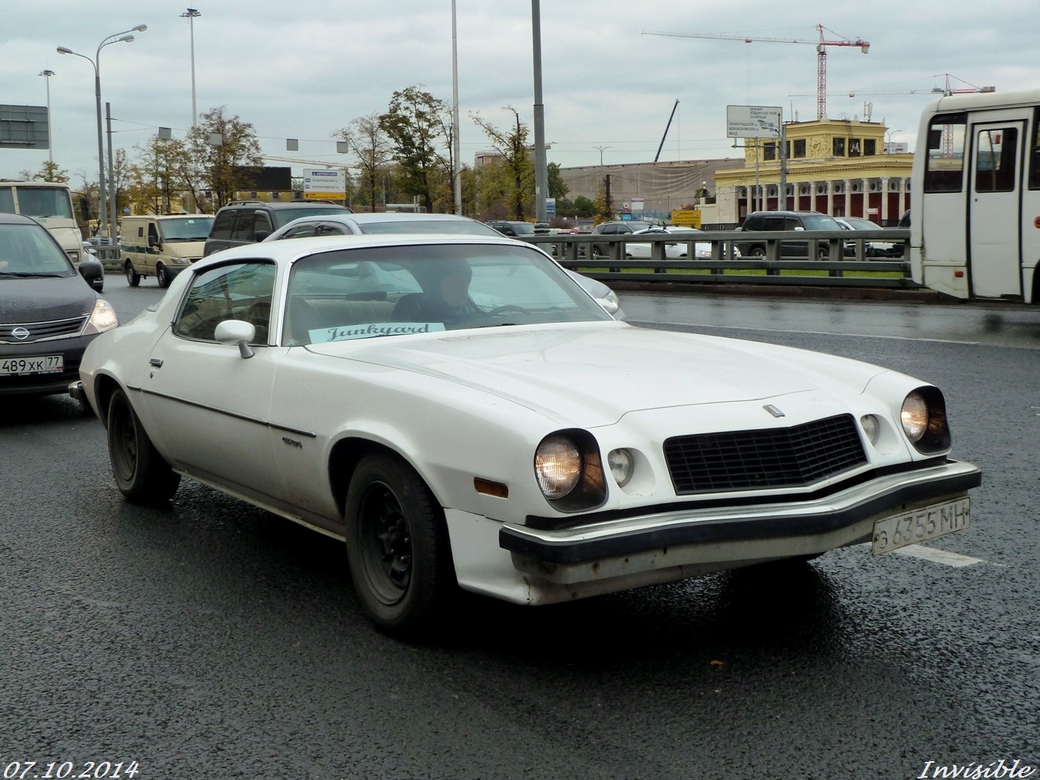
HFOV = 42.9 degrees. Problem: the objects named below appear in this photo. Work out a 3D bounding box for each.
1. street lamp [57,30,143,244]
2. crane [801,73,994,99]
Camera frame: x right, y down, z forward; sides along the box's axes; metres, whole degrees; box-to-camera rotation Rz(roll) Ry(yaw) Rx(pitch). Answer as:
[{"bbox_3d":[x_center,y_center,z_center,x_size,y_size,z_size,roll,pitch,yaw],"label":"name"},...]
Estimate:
[{"bbox_3d":[-18.019,-10.384,57.397,3.700,10.610,1.600,-2,7,-8],"label":"street lamp"},{"bbox_3d":[112.244,-72.047,397.304,62.500,44.488,3.000,-1,7,0],"label":"crane"}]

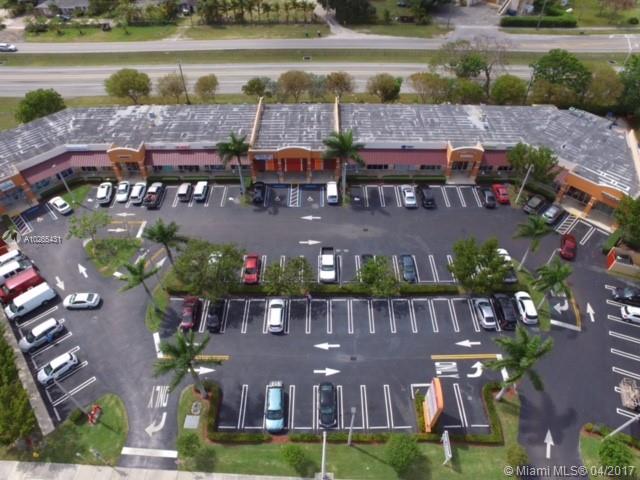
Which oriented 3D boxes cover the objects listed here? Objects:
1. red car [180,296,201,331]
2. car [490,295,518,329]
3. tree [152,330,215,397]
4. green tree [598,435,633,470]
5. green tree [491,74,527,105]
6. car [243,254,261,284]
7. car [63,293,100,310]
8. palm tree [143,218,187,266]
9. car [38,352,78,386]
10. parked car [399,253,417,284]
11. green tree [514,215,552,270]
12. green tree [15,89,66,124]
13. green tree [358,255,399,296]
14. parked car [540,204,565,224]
[{"bbox_3d":[-16.945,9.720,48.575,1.800,1.450,4.600,0,50,0],"label":"red car"},{"bbox_3d":[24.724,9.326,49.277,1.900,1.750,4.800,0,46,0],"label":"car"},{"bbox_3d":[-12.914,14.765,39.189,5.900,10.900,5.900,0,48,0],"label":"tree"},{"bbox_3d":[29.678,21.443,37.141,3.200,3.500,3.200,0,50,0],"label":"green tree"},{"bbox_3d":[42.960,-33.881,84.774,7.100,7.000,7.100,0,48,0],"label":"green tree"},{"bbox_3d":[-10.066,4.069,54.527,1.800,1.500,4.750,1,46,1],"label":"car"},{"bbox_3d":[-32.051,8.343,49.759,4.750,1.450,1.820,-2,50,-1],"label":"car"},{"bbox_3d":[-21.419,1.480,52.109,4.900,6.600,4.900,0,50,0],"label":"palm tree"},{"bbox_3d":[-31.725,15.551,44.886,4.550,1.620,1.840,-32,56,-25],"label":"car"},{"bbox_3d":[12.685,4.099,53.183,1.800,1.480,4.500,0,50,0],"label":"parked car"},{"bbox_3d":[28.608,1.376,51.911,5.100,9.200,5.100,0,48,0],"label":"green tree"},{"bbox_3d":[-60.944,-28.872,81.067,9.200,7.300,9.200,0,48,0],"label":"green tree"},{"bbox_3d":[8.126,5.078,50.080,5.300,5.000,5.100,0,50,0],"label":"green tree"},{"bbox_3d":[39.857,-4.562,62.827,4.350,1.550,1.800,-35,55,-29],"label":"parked car"}]

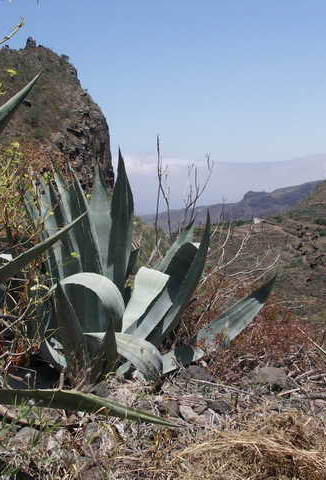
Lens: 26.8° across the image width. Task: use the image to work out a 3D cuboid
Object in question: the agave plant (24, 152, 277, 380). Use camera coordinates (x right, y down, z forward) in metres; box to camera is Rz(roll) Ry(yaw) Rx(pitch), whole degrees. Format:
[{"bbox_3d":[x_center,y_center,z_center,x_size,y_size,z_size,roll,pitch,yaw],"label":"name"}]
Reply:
[{"bbox_3d":[-0.070,0.145,3.750,1.320,1.170,1.150,0,6,0],"label":"agave plant"}]

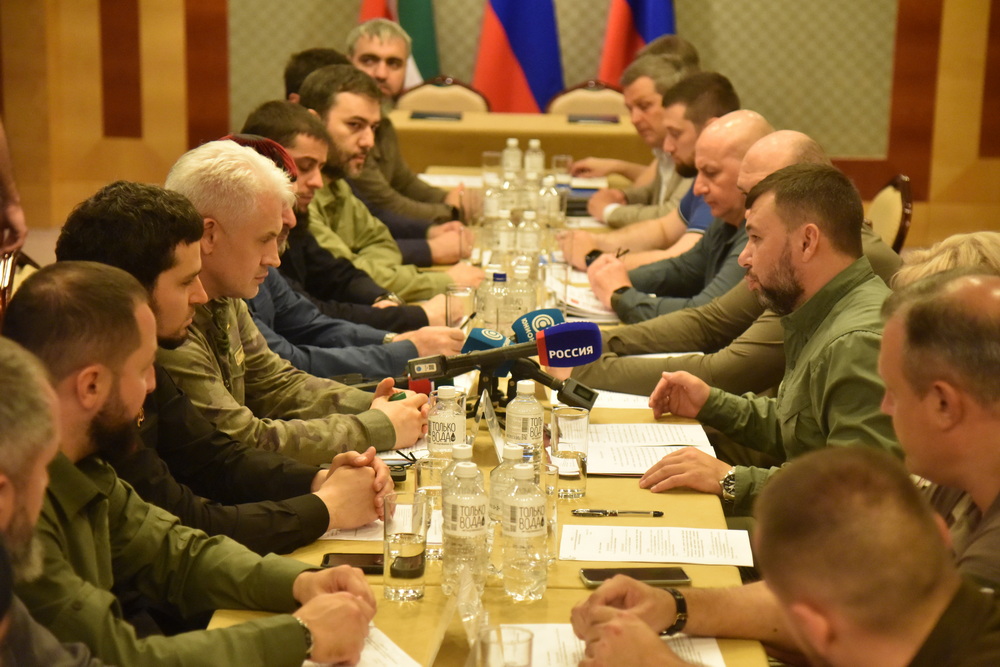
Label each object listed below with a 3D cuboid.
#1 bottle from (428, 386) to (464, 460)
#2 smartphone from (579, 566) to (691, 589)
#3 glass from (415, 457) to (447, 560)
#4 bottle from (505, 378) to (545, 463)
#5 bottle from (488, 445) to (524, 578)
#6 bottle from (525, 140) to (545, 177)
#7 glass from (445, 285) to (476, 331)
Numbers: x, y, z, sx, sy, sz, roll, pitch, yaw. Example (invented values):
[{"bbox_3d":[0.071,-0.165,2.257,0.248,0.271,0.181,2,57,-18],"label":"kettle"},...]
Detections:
[{"bbox_3d":[-0.090,0.186,3.815,0.065,0.194,0.065,0,10,-8],"label":"bottle"},{"bbox_3d":[0.201,0.363,3.386,0.155,0.009,0.075,0,10,-6],"label":"smartphone"},{"bbox_3d":[-0.099,0.270,3.490,0.061,0.144,0.061,1,10,0],"label":"glass"},{"bbox_3d":[0.043,0.179,3.844,0.067,0.197,0.067,1,11,0],"label":"bottle"},{"bbox_3d":[0.018,0.265,3.412,0.067,0.197,0.067,1,11,0],"label":"bottle"},{"bbox_3d":[0.119,-0.579,7.949,0.066,0.196,0.066,1,11,0],"label":"bottle"},{"bbox_3d":[-0.088,-0.031,5.130,0.065,0.147,0.065,1,11,0],"label":"glass"}]

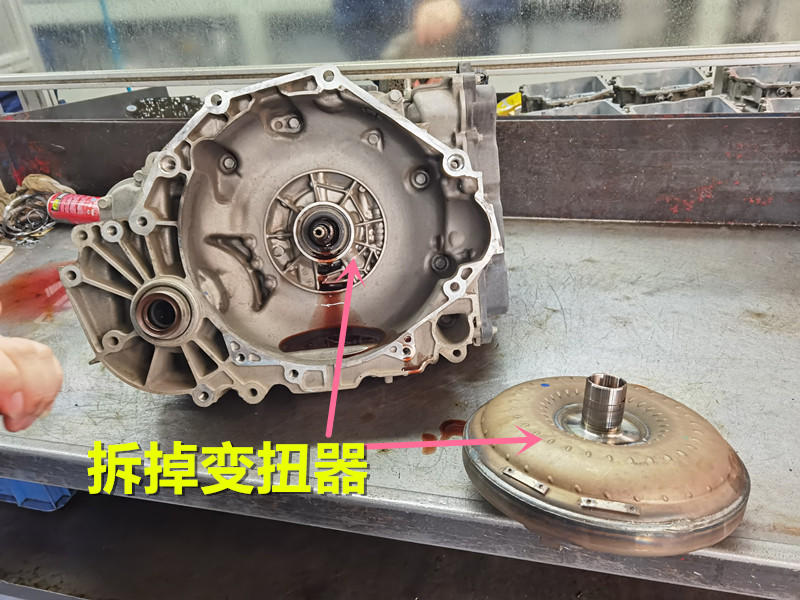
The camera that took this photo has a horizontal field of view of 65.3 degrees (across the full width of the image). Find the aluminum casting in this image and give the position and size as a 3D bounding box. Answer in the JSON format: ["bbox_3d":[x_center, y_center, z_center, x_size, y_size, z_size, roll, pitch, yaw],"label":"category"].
[{"bbox_3d":[-0.118,-0.092,0.850,0.495,0.380,0.350,-2,6,0],"label":"aluminum casting"}]

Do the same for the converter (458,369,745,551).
[{"bbox_3d":[0.197,0.131,0.616,0.262,0.113,0.262,1,17,0],"label":"converter"}]

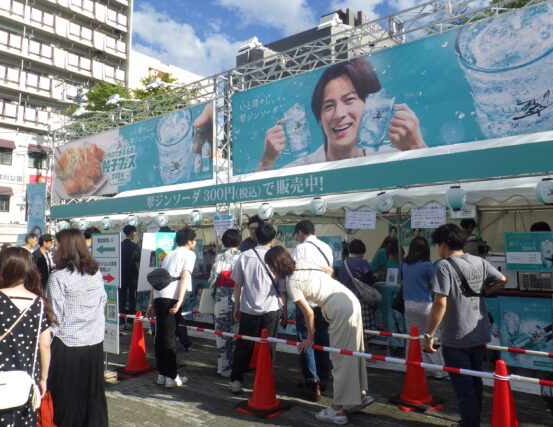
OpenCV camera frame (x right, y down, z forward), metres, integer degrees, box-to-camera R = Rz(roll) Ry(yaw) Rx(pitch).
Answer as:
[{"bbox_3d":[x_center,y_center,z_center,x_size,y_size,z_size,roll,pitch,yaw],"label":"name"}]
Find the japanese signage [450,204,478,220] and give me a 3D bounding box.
[{"bbox_3d":[2.105,-0.032,5.167,0.290,0.205,0.015,-4,-6,37],"label":"japanese signage"}]

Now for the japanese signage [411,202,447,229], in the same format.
[{"bbox_3d":[1.788,0.025,5.407,0.415,0.297,0.015,-4,-6,37],"label":"japanese signage"}]

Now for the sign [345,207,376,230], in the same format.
[{"bbox_3d":[1.079,0.050,5.898,0.420,0.297,0.015,-4,-6,37],"label":"sign"}]

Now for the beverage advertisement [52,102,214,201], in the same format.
[{"bbox_3d":[-3.076,-1.039,8.977,5.180,1.260,0.050,-4,-6,37],"label":"beverage advertisement"}]

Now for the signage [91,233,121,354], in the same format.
[{"bbox_3d":[-1.904,0.893,5.150,0.510,1.355,0.030,-3,-5,32],"label":"signage"}]

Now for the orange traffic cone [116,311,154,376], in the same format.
[{"bbox_3d":[-1.643,1.510,5.448,0.390,0.700,0.390,-4,-6,41],"label":"orange traffic cone"}]

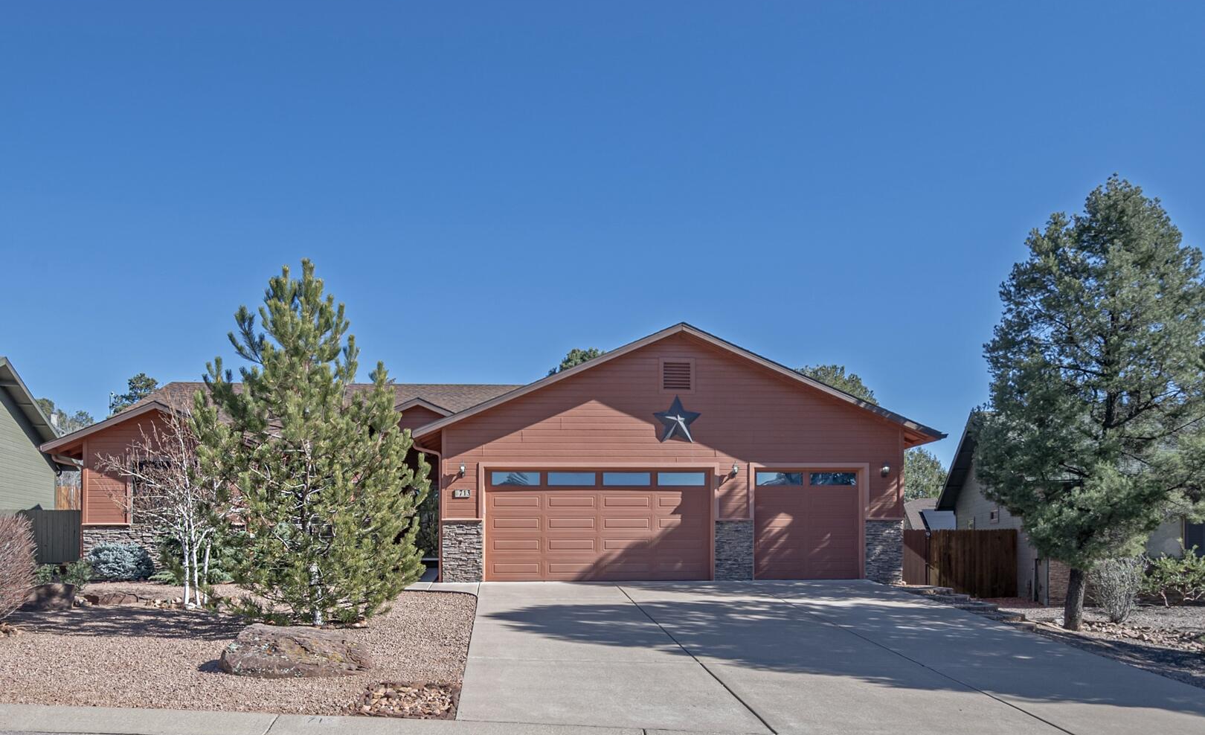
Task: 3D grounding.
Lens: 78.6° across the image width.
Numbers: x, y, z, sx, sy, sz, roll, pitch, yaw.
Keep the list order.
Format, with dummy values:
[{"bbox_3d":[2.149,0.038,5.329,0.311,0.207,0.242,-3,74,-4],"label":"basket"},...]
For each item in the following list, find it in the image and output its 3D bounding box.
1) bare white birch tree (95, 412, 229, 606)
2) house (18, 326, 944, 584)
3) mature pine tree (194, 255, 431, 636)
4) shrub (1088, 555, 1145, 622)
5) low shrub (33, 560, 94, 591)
[{"bbox_3d":[-7.493,2.453,12.700,2.500,3.400,2.300,0,-4,-4],"label":"bare white birch tree"},{"bbox_3d":[-2.991,2.293,21.261,19.800,5.500,12.600,0,-4,-4],"label":"house"},{"bbox_3d":[-4.503,1.152,11.400,3.600,5.700,3.600,0,-4,-4],"label":"mature pine tree"},{"bbox_3d":[8.803,3.795,12.600,1.000,1.150,1.000,0,-4,-4],"label":"shrub"},{"bbox_3d":[-11.144,4.277,15.200,1.200,0.650,1.000,0,-4,-4],"label":"low shrub"}]

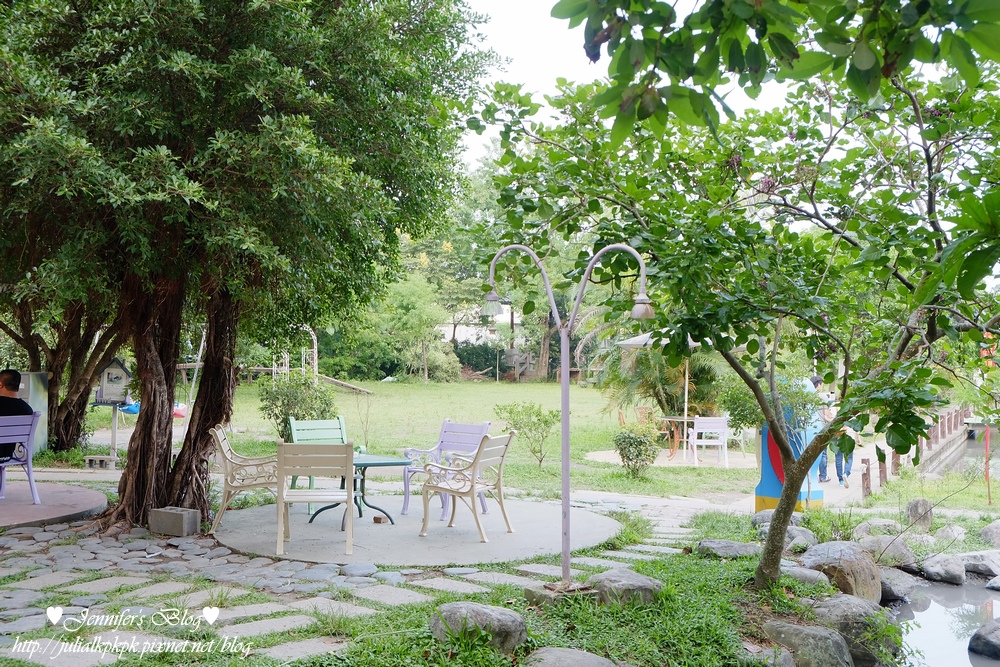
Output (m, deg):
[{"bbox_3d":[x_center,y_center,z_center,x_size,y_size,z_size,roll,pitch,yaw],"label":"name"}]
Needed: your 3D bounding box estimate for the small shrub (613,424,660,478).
[{"bbox_3d":[2.075,1.793,15.200,0.708,0.800,0.700,0,-1,8],"label":"small shrub"}]

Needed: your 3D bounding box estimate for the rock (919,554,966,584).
[{"bbox_3d":[4.547,2.431,10.300,0.460,0.280,0.420,0,-1,24],"label":"rock"}]

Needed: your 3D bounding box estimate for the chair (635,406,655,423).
[{"bbox_3d":[2.974,1.893,19.500,0.600,0.900,0.560,0,-1,42],"label":"chair"}]

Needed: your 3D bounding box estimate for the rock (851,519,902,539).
[{"bbox_3d":[4.228,2.184,11.200,0.543,0.200,0.420,0,-1,21],"label":"rock"}]

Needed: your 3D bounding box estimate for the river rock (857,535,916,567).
[{"bbox_3d":[3.942,2.213,10.200,0.594,0.280,0.460,0,-1,21],"label":"river rock"}]

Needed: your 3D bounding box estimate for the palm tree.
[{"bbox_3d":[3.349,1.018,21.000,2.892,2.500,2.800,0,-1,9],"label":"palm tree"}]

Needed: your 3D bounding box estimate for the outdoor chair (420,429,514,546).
[{"bbox_3d":[-0.278,1.265,8.525,0.660,0.880,0.560,-1,-1,29],"label":"outdoor chair"}]

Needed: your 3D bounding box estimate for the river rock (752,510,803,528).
[{"bbox_3d":[3.163,2.120,11.400,0.553,0.190,0.420,0,-1,15],"label":"river rock"}]

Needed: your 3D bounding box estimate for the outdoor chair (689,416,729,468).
[{"bbox_3d":[3.634,1.852,17.405,0.559,0.857,0.635,1,-1,0],"label":"outdoor chair"}]

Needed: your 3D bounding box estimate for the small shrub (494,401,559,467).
[{"bbox_3d":[0.408,1.544,15.400,0.980,1.020,0.950,1,-1,0],"label":"small shrub"}]

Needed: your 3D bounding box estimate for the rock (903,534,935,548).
[{"bbox_3d":[4.436,2.181,10.600,0.340,0.150,0.260,1,-1,0],"label":"rock"}]

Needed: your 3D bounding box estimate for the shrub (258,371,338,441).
[{"bbox_3d":[-3.466,1.298,17.200,1.300,1.300,1.250,1,-1,0],"label":"shrub"}]

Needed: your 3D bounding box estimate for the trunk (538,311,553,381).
[{"bbox_3d":[2.411,0.636,53.000,0.600,3.700,0.550,1,-1,0],"label":"trunk"}]

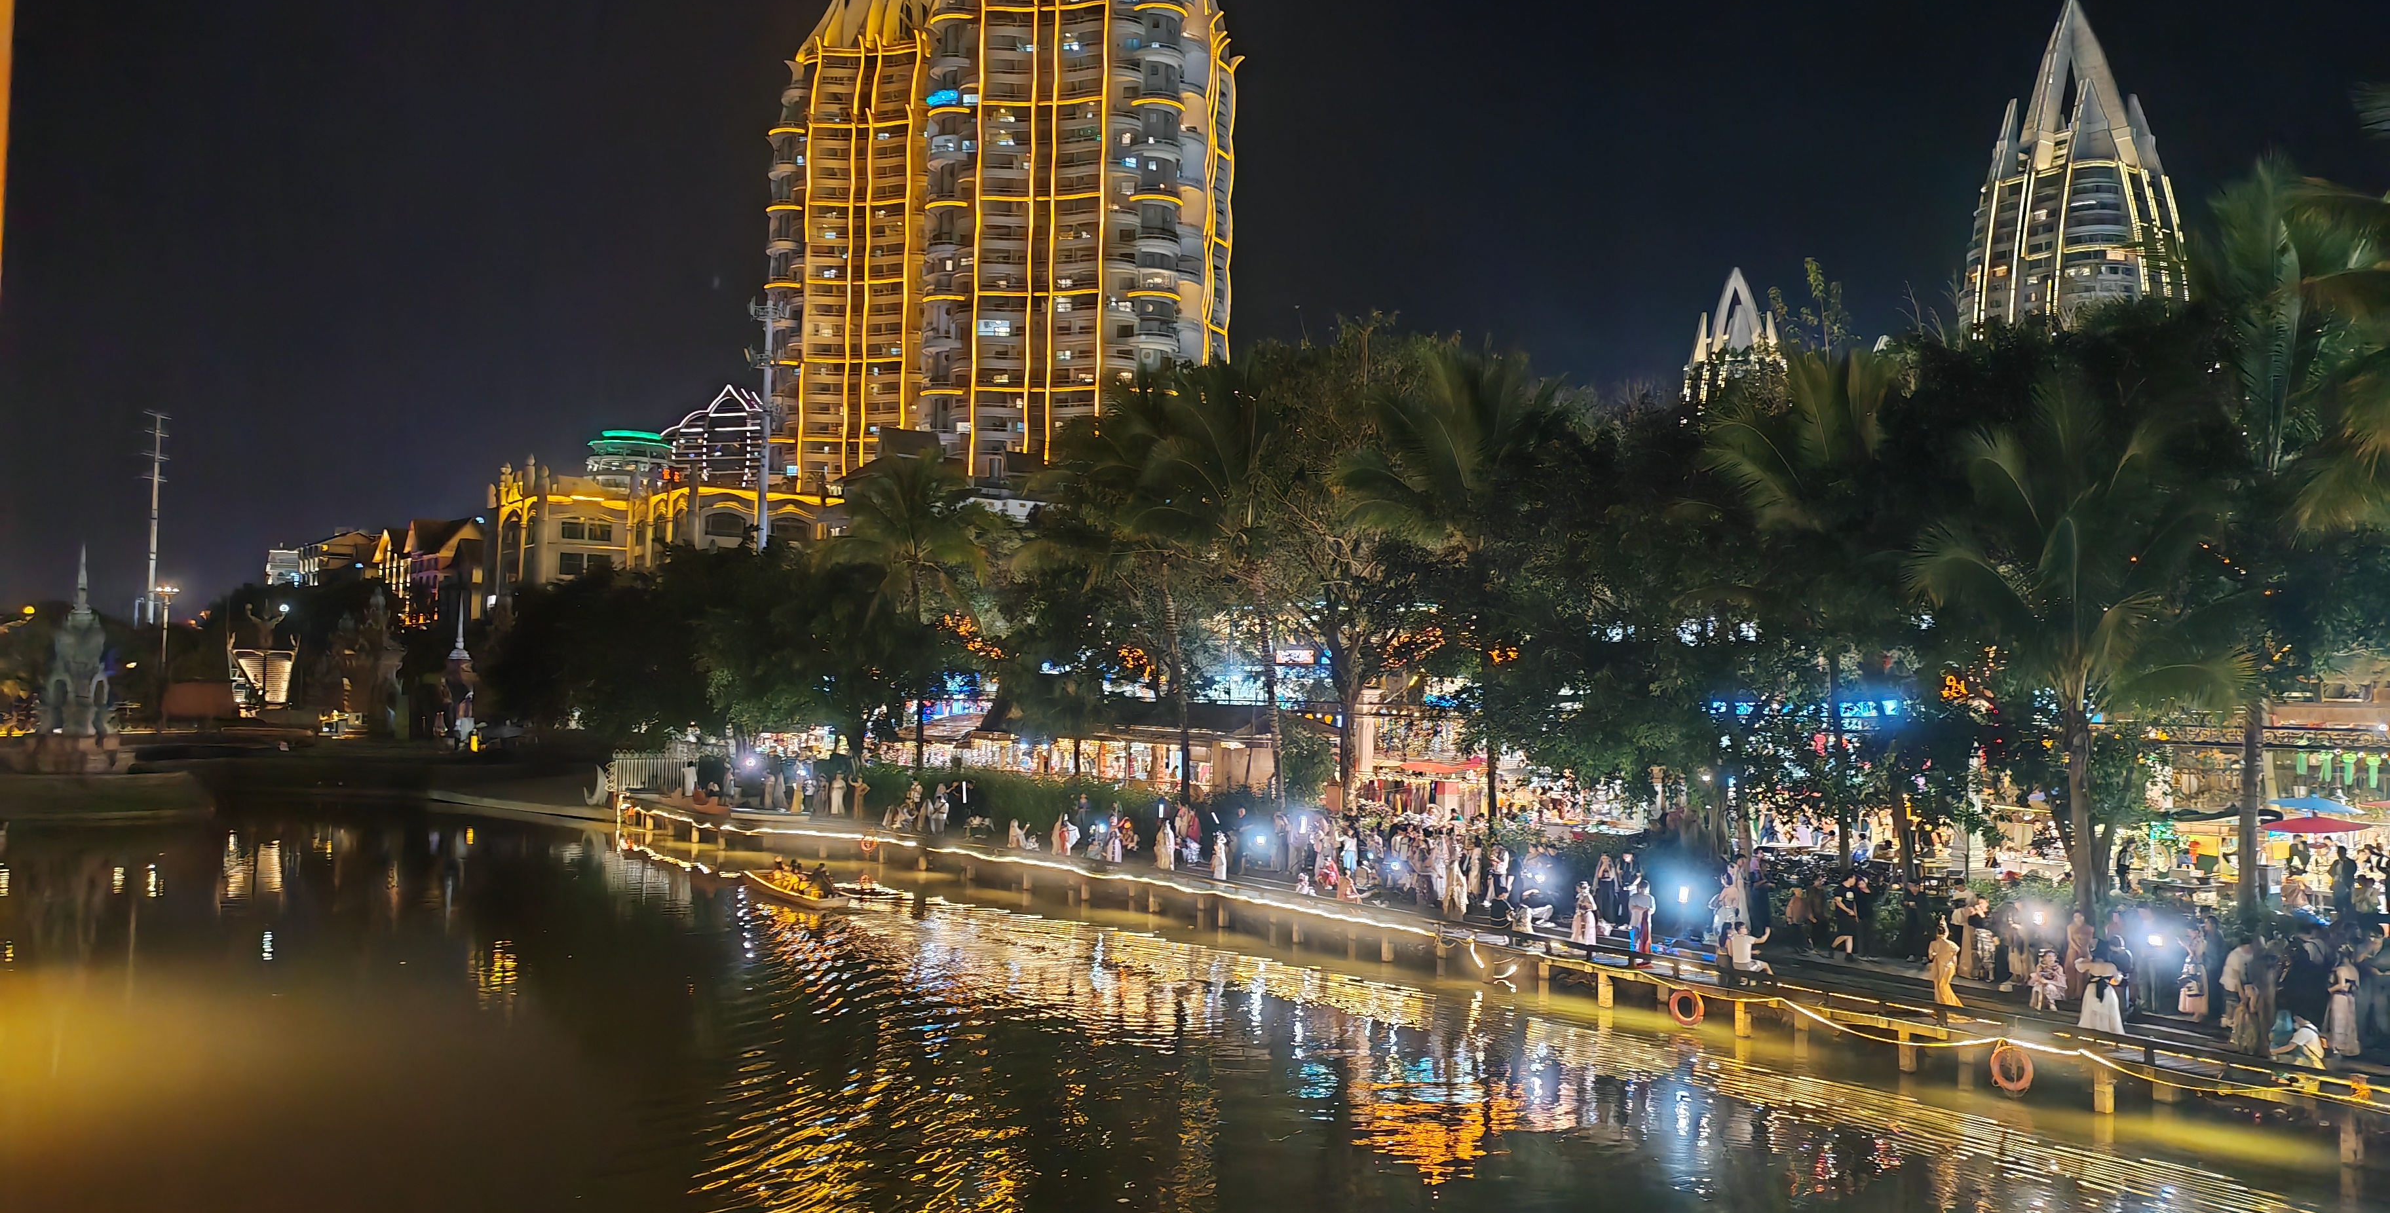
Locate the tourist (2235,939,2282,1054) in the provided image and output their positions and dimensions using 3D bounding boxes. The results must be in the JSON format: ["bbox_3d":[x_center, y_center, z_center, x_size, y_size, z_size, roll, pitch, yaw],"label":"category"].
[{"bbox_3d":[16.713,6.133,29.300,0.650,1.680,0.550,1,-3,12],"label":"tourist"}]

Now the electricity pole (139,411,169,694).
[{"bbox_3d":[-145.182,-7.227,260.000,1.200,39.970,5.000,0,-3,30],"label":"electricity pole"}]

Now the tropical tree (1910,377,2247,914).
[{"bbox_3d":[19.404,1.532,41.000,7.000,12.042,7.000,1,-3,0],"label":"tropical tree"}]

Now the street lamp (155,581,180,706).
[{"bbox_3d":[-82.707,3.681,150.000,1.900,11.120,1.400,2,-2,-18],"label":"street lamp"}]

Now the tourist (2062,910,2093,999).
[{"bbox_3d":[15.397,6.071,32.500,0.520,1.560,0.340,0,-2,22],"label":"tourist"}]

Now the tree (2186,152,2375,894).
[{"bbox_3d":[22.231,-1.099,38.500,4.700,16.270,4.700,1,-2,0],"label":"tree"}]

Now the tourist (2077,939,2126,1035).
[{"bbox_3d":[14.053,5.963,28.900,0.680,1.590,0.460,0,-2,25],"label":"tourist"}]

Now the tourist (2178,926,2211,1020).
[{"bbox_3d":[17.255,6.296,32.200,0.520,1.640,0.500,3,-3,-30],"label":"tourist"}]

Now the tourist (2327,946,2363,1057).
[{"bbox_3d":[16.905,5.825,27.400,0.520,1.630,0.380,1,-2,2],"label":"tourist"}]

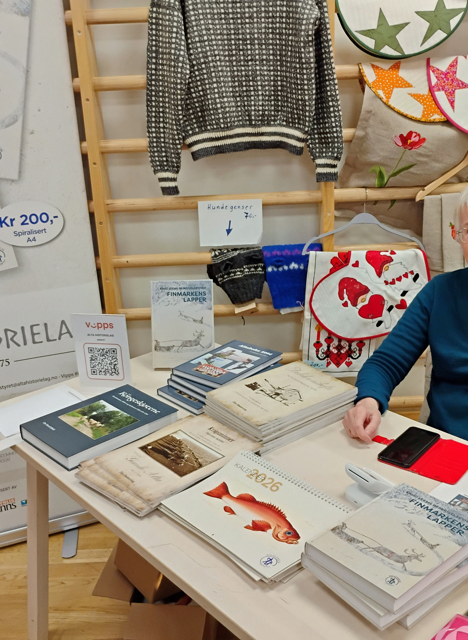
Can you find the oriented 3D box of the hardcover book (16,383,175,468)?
[{"bbox_3d":[-0.309,0.243,1.610,0.297,0.031,0.212,-19,25,-39],"label":"hardcover book"}]

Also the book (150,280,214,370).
[{"bbox_3d":[-0.140,0.011,1.932,0.172,0.243,0.027,-1,2,5],"label":"book"}]

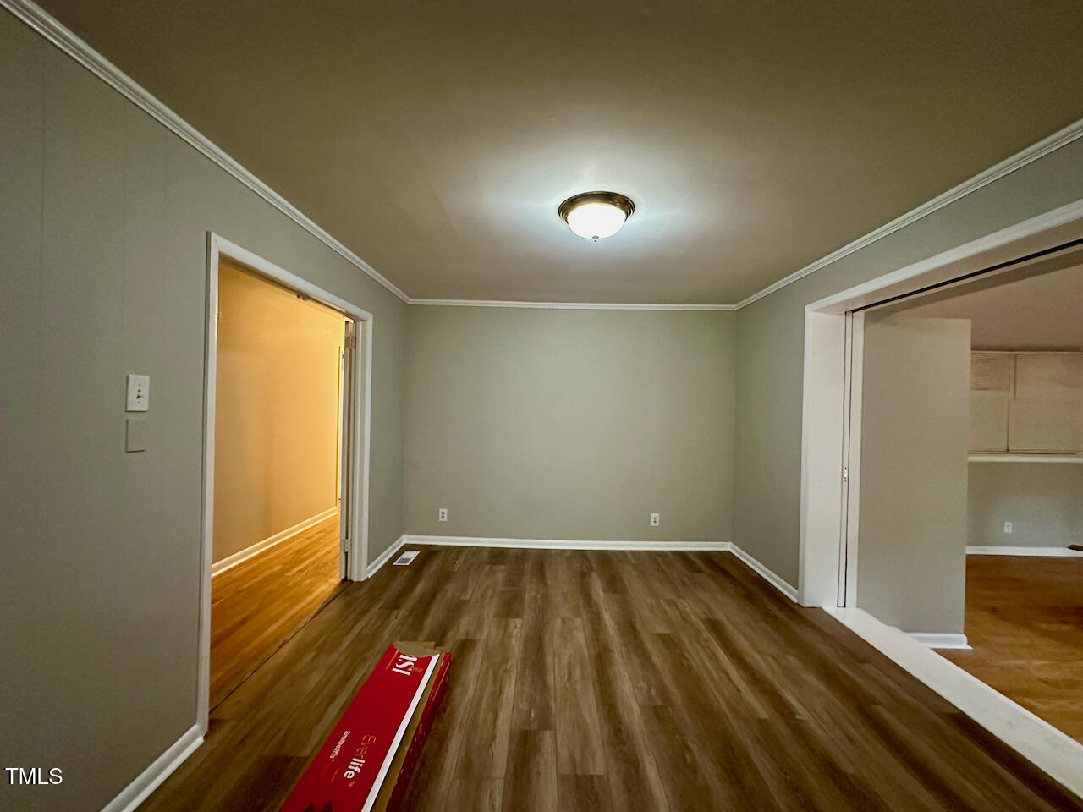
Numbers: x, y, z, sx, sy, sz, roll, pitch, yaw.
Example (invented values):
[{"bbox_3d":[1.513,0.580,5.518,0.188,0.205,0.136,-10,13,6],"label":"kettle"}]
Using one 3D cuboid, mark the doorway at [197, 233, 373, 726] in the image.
[{"bbox_3d":[-1.441,0.333,2.639,0.140,2.102,1.678,1,0,1],"label":"doorway"}]

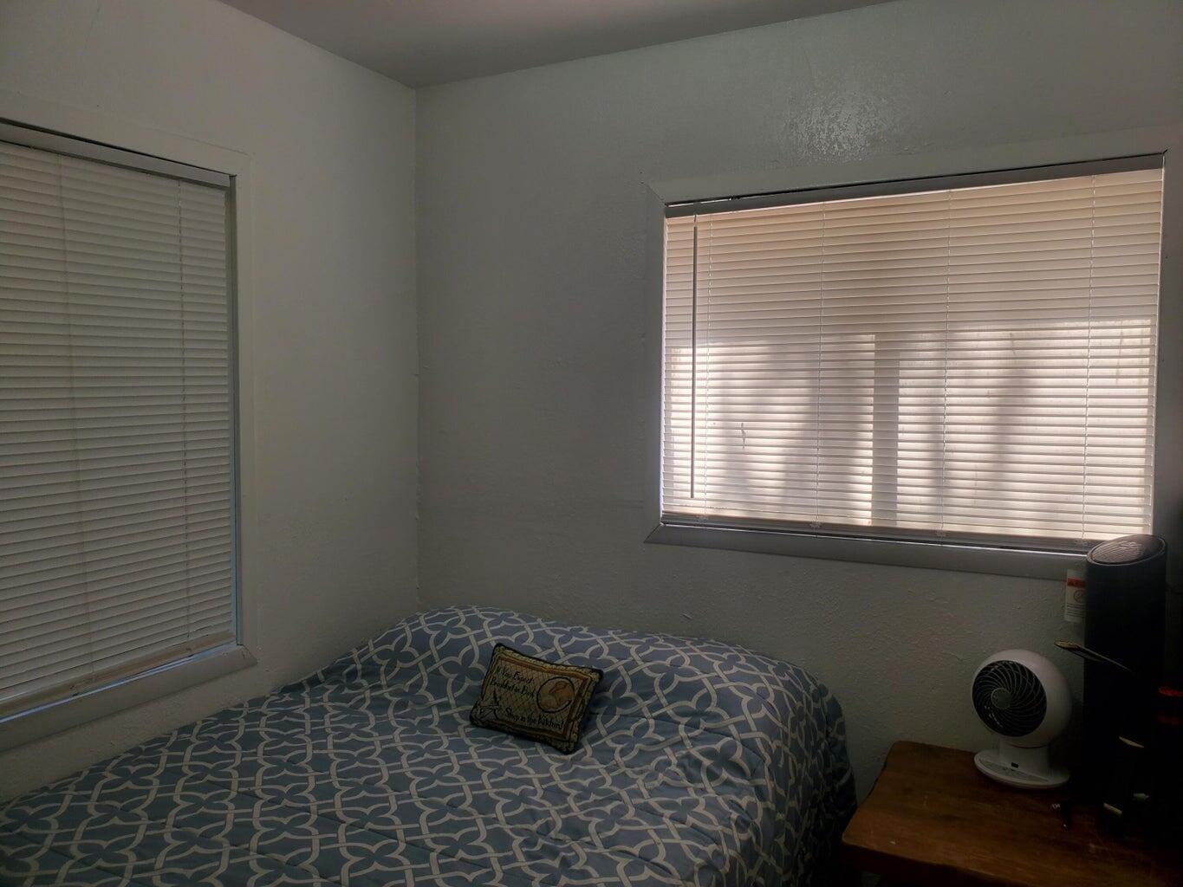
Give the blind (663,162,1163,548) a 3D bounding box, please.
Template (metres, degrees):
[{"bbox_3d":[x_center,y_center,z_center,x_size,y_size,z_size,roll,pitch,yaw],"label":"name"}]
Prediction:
[{"bbox_3d":[0.734,-0.204,2.255,1.187,0.887,0.040,2,3,28],"label":"blind"}]

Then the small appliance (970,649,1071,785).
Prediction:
[{"bbox_3d":[0.985,0.615,2.033,0.204,0.266,0.204,-2,4,-41],"label":"small appliance"}]

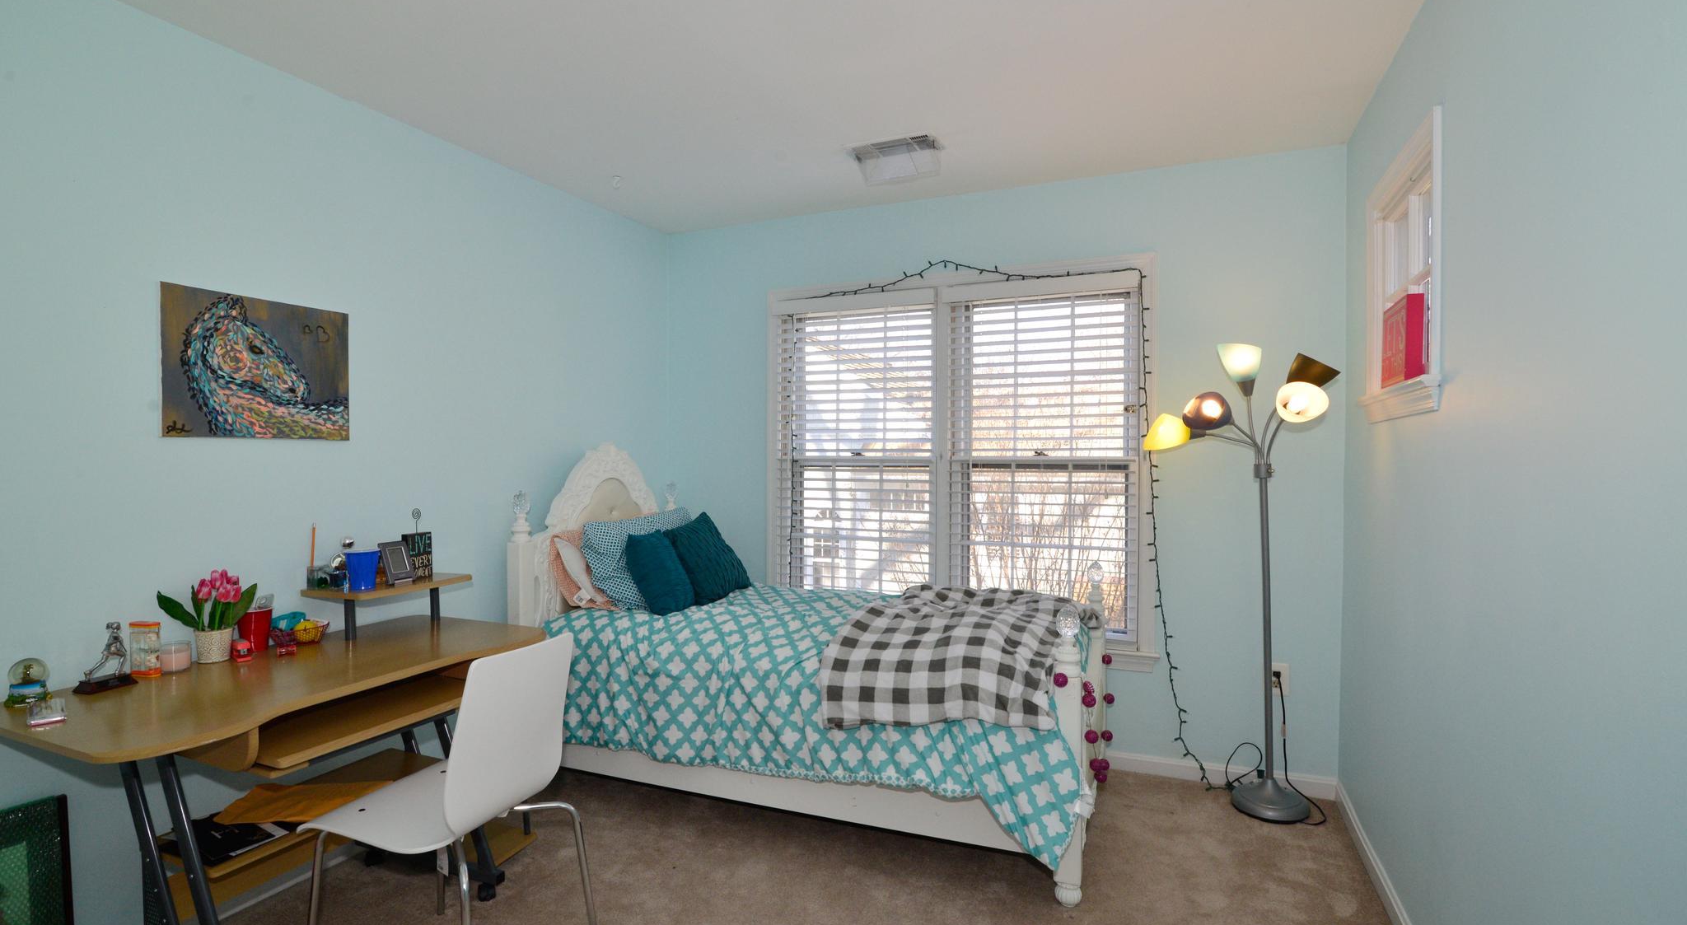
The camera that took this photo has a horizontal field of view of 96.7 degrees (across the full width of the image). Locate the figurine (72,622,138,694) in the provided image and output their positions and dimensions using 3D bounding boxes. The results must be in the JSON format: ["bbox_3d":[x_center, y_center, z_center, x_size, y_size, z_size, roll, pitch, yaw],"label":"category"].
[{"bbox_3d":[-1.737,0.456,1.776,0.065,0.157,0.105,1,1,33],"label":"figurine"}]

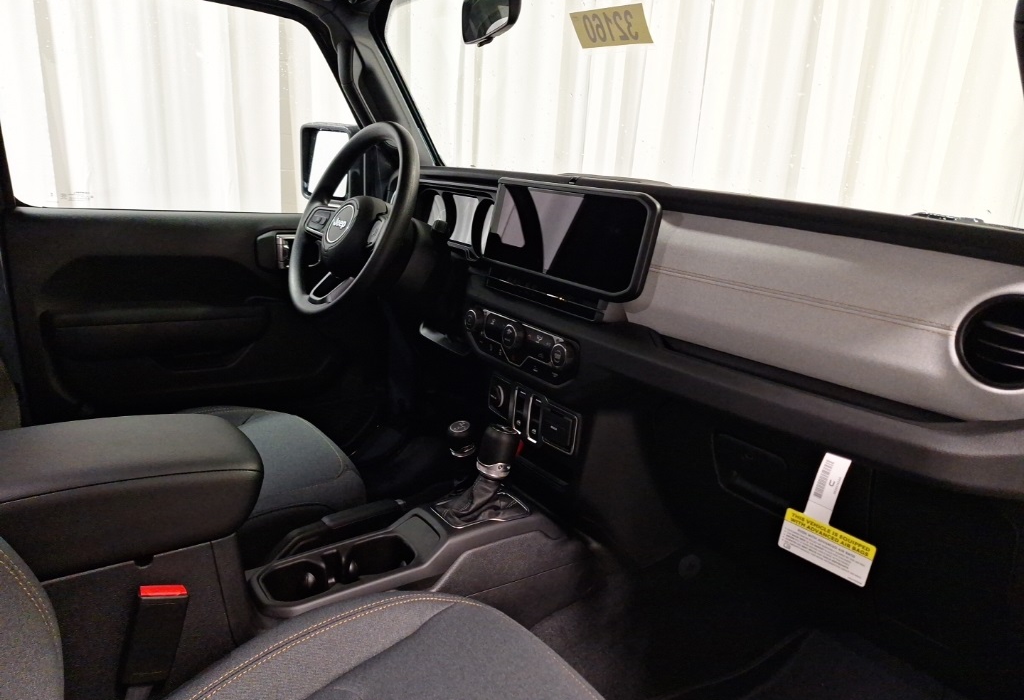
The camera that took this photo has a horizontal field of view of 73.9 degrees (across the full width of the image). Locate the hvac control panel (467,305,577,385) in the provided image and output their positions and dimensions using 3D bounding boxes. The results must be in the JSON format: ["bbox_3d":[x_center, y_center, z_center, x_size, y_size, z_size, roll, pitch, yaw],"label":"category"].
[{"bbox_3d":[0.007,-0.007,0.985,0.042,0.086,0.260,-6,18,-36],"label":"hvac control panel"}]

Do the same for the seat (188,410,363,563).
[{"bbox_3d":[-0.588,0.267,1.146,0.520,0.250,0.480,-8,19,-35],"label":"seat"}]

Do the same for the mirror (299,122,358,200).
[{"bbox_3d":[-0.459,-0.485,1.750,0.200,0.193,0.085,15,20,36],"label":"mirror"}]

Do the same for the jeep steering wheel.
[{"bbox_3d":[-0.273,-0.231,1.223,0.100,0.375,0.375,26,-2,-40],"label":"jeep steering wheel"}]

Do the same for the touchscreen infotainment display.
[{"bbox_3d":[0.079,-0.165,0.982,0.033,0.138,0.345,5,11,-38],"label":"touchscreen infotainment display"}]

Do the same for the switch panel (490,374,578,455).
[{"bbox_3d":[0.028,0.092,1.034,0.030,0.075,0.222,-6,18,-36],"label":"switch panel"}]

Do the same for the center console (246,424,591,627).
[{"bbox_3d":[-0.115,0.245,0.975,0.470,0.235,0.235,-8,19,-35],"label":"center console"}]

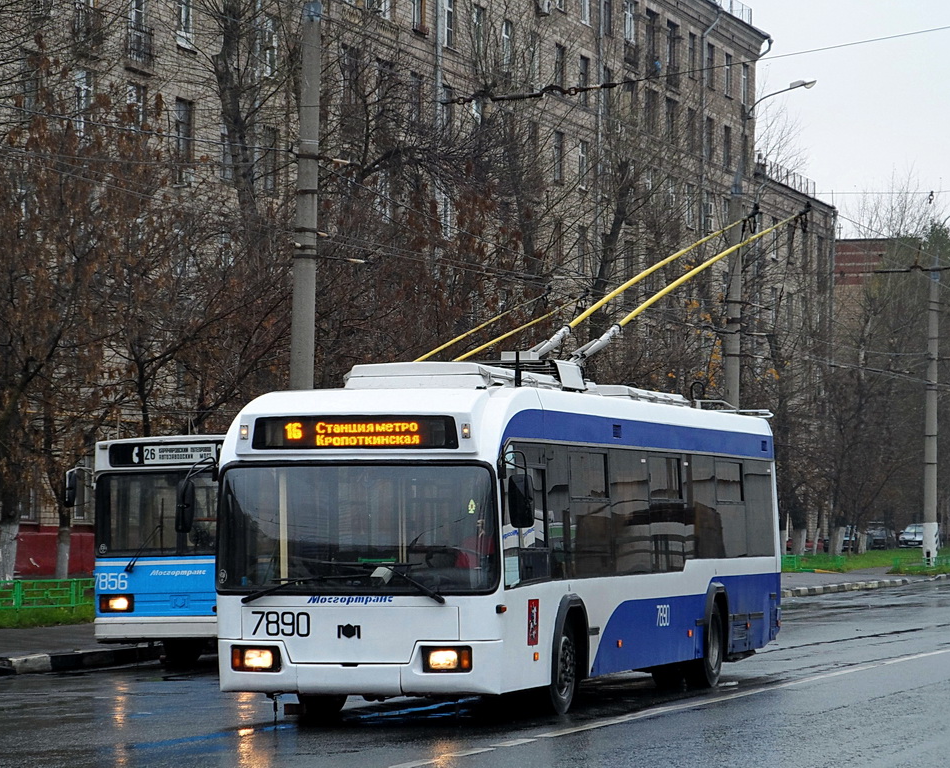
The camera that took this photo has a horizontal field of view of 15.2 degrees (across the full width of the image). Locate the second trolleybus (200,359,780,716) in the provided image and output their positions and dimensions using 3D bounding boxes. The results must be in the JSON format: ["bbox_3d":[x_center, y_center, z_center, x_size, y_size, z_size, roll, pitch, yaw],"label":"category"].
[{"bbox_3d":[0.622,1.436,34.389,2.500,3.150,11.500,-1,-2,16],"label":"second trolleybus"}]

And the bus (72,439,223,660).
[{"bbox_3d":[-1.970,2.180,49.200,2.500,3.000,11.800,-1,-3,16],"label":"bus"}]

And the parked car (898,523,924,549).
[{"bbox_3d":[24.900,8.601,201.000,1.760,1.460,4.300,0,-2,16],"label":"parked car"}]

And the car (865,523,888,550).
[{"bbox_3d":[22.461,8.289,194.000,1.720,1.550,4.200,0,-2,16],"label":"car"}]

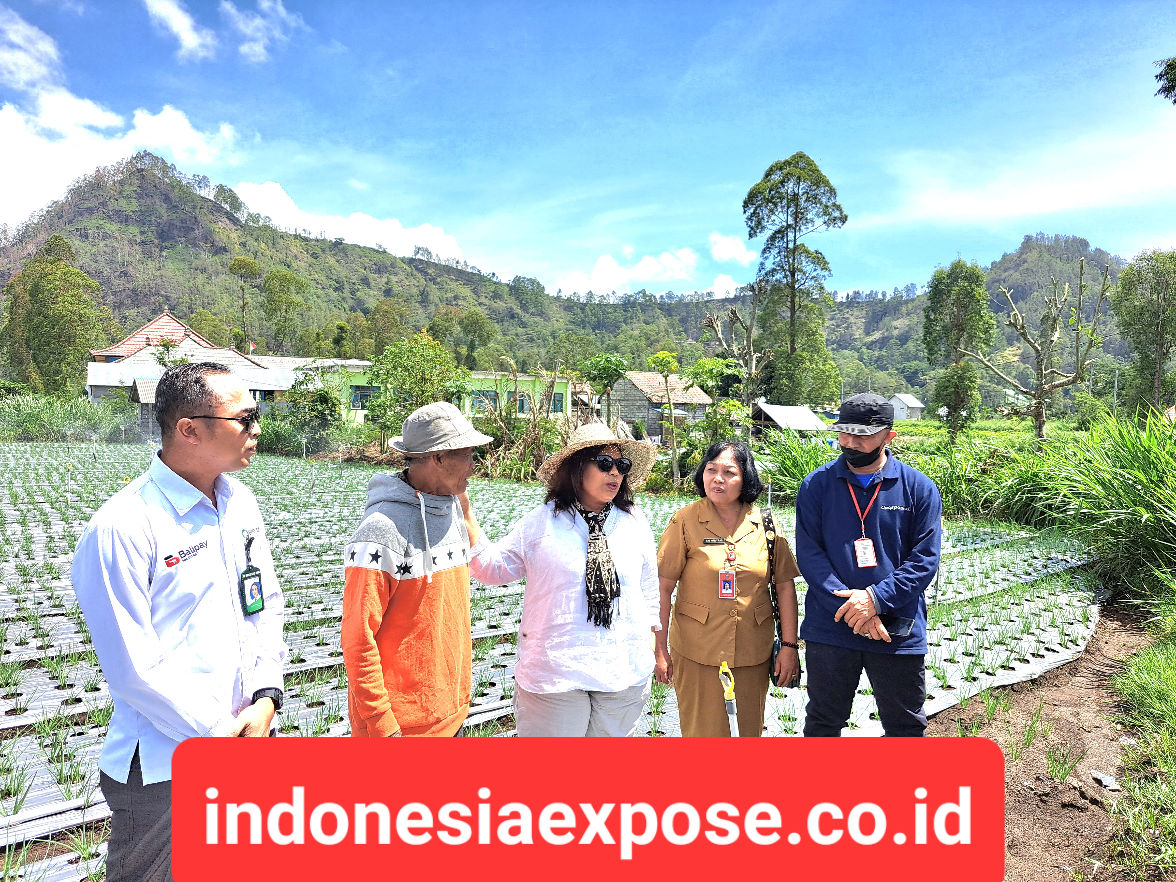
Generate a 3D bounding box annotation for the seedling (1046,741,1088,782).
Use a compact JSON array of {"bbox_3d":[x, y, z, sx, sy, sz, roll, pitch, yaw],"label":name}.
[{"bbox_3d":[2.058,1.376,3.500,0.170,0.155,0.150,0,1,0],"label":"seedling"}]

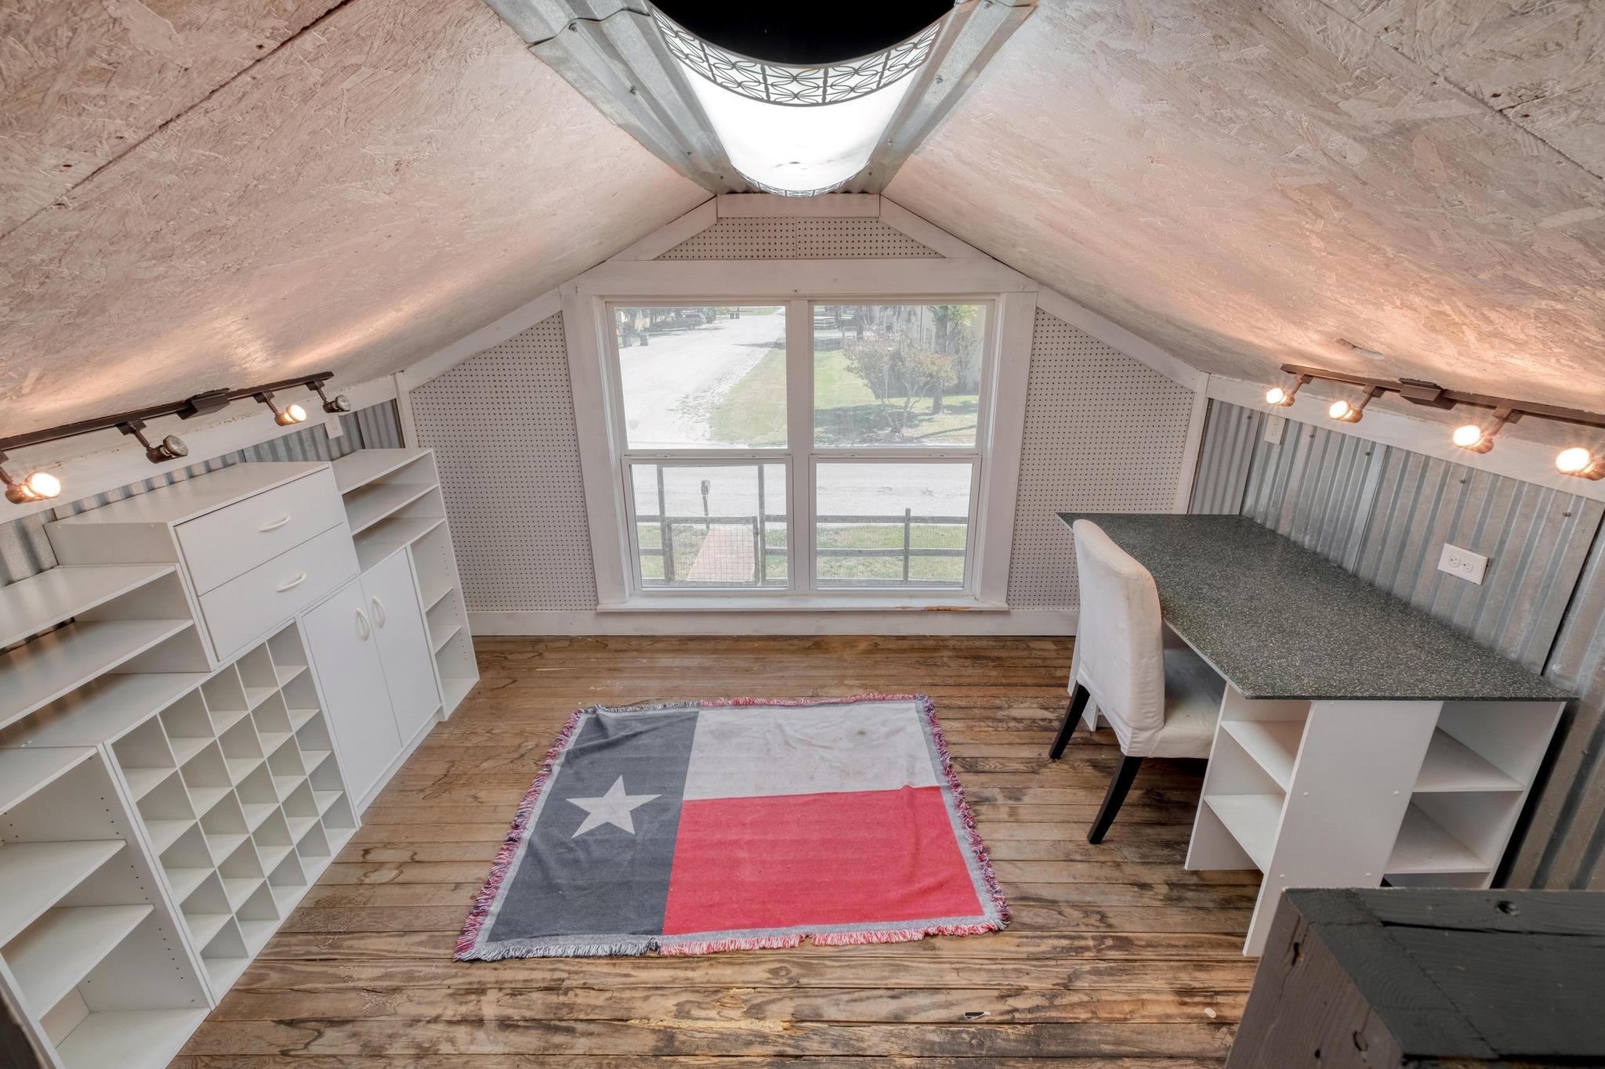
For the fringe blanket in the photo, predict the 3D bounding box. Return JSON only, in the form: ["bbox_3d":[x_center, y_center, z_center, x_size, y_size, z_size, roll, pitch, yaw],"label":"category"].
[{"bbox_3d":[-0.192,0.927,2.392,1.530,0.018,1.180,-1,20,-1],"label":"fringe blanket"}]

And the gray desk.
[{"bbox_3d":[1.409,0.522,2.298,0.745,0.805,1.348,0,20,1],"label":"gray desk"}]

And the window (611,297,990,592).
[{"bbox_3d":[0.000,-0.368,3.228,1.750,1.450,0.100,0,20,1],"label":"window"}]

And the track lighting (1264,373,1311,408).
[{"bbox_3d":[1.484,-0.441,2.033,0.092,0.104,0.060,11,20,-10],"label":"track lighting"}]

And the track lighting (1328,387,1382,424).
[{"bbox_3d":[1.482,-0.346,1.778,0.092,0.104,0.060,11,20,-10],"label":"track lighting"}]

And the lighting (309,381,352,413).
[{"bbox_3d":[-1.581,-0.463,2.228,0.092,0.104,0.060,-12,20,11],"label":"lighting"}]

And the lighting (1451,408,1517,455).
[{"bbox_3d":[1.479,-0.224,1.442,0.092,0.104,0.060,11,20,-10],"label":"lighting"}]

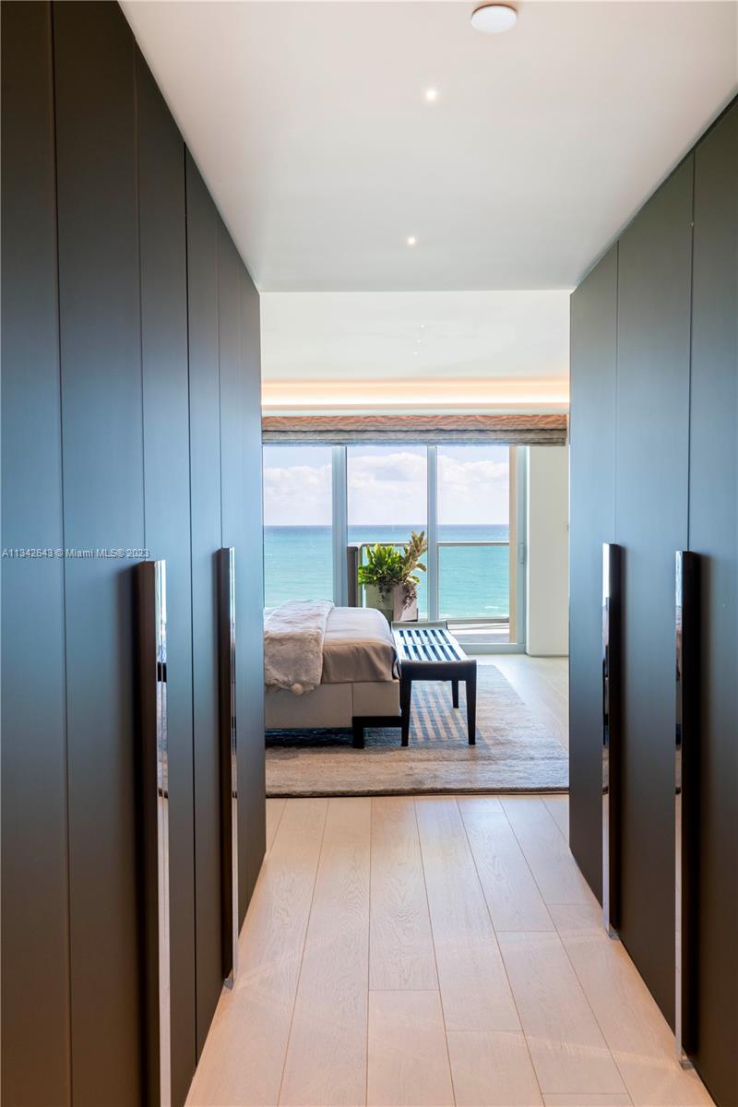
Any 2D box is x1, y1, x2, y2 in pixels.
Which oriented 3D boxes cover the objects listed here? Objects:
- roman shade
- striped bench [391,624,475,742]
[{"bbox_3d":[0.267,-1.203,8.387,3.300,0.305,0.120,0,2,0],"label":"roman shade"},{"bbox_3d":[0.416,0.847,6.060,0.440,0.500,2.000,0,2,0],"label":"striped bench"}]

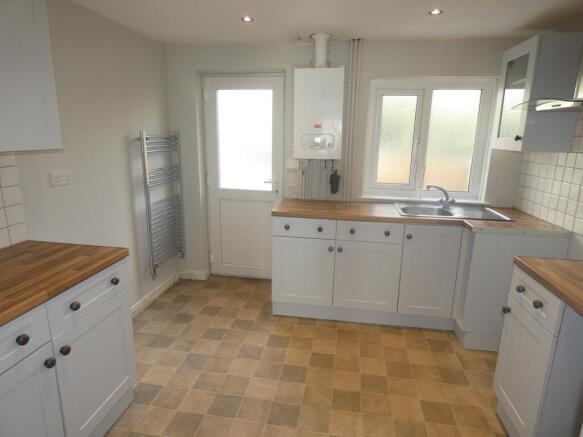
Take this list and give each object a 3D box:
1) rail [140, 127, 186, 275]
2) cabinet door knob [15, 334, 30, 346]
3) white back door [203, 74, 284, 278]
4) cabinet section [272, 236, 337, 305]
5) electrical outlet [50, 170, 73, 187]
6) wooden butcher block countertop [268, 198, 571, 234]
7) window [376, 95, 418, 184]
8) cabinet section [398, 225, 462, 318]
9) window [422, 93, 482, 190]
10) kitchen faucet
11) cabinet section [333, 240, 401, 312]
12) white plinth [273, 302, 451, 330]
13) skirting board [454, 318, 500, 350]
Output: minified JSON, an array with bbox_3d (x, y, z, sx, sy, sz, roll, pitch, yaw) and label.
[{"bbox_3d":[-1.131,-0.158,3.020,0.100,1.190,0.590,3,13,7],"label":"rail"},{"bbox_3d":[-0.886,0.402,1.110,0.027,0.032,0.032,3,13,7],"label":"cabinet door knob"},{"bbox_3d":[-0.472,-0.359,3.415,0.795,2.040,0.065,3,13,7],"label":"white back door"},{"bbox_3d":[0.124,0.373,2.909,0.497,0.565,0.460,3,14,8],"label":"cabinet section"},{"bbox_3d":[-1.347,-0.232,1.984,0.018,0.086,0.148,3,13,7],"label":"electrical outlet"},{"bbox_3d":[0.865,-0.029,2.656,2.000,0.040,0.830,3,13,7],"label":"wooden butcher block countertop"},{"bbox_3d":[0.970,-0.711,3.102,0.305,0.790,0.035,3,13,7],"label":"window"},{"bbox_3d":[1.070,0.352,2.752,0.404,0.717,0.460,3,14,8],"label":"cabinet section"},{"bbox_3d":[1.444,-0.688,3.041,0.410,0.890,0.035,3,13,7],"label":"window"},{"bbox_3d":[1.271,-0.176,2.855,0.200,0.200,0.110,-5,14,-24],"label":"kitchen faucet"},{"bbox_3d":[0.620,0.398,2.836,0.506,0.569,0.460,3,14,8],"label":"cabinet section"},{"bbox_3d":[0.573,0.791,2.757,1.455,0.132,0.020,3,13,7],"label":"white plinth"},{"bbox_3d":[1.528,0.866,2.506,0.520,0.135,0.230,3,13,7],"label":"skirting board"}]

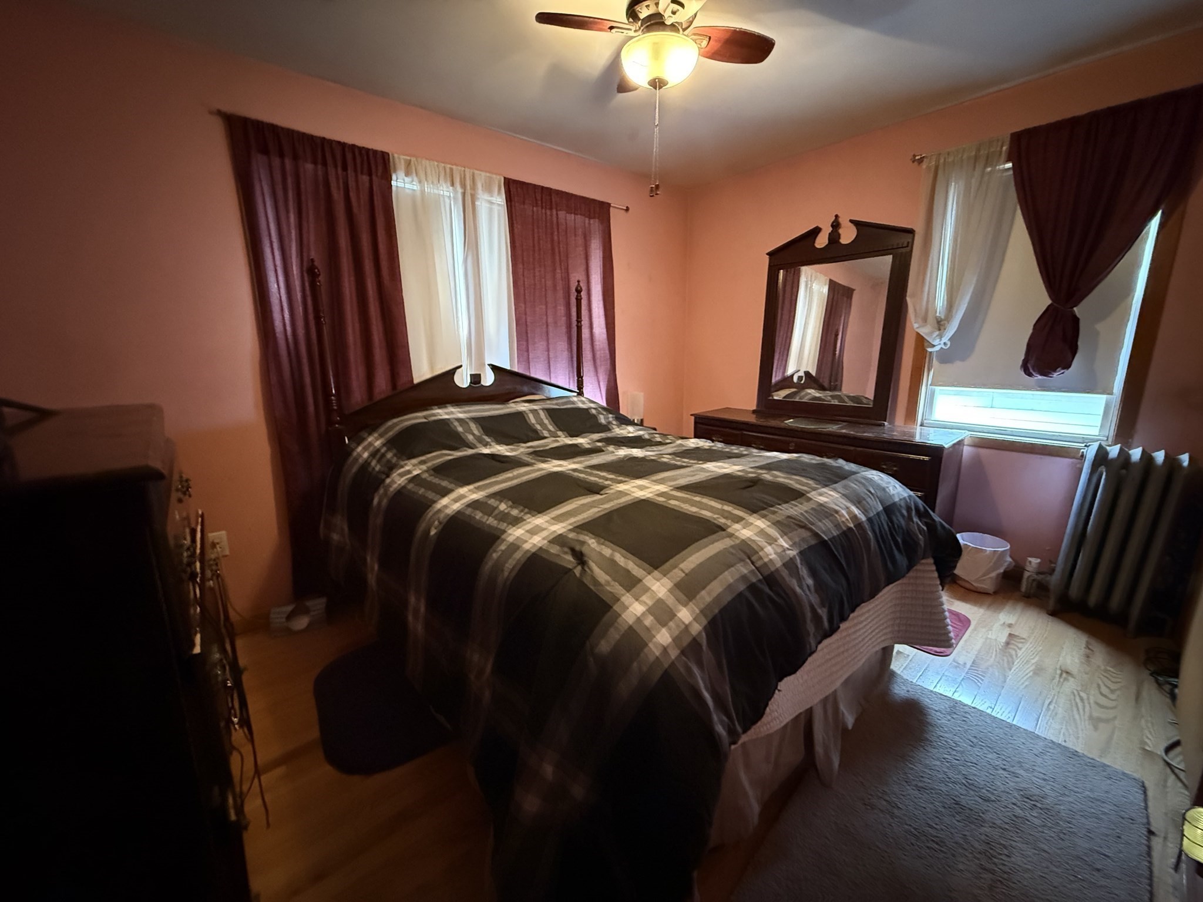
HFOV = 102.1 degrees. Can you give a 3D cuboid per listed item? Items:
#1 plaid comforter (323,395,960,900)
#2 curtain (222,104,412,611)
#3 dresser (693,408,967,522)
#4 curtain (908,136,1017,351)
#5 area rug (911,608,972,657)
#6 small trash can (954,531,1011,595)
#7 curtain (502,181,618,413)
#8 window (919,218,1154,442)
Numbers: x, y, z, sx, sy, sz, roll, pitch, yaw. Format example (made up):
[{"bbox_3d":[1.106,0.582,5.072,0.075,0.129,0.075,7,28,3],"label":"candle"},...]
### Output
[{"bbox_3d":[0.013,0.303,1.965,1.670,0.880,2.030,-11,16,-39],"label":"plaid comforter"},{"bbox_3d":[-1.226,-0.359,2.311,0.655,2.060,0.110,-11,16,-39],"label":"curtain"},{"bbox_3d":[1.315,0.214,3.083,0.510,0.786,1.530,-11,16,-39],"label":"dresser"},{"bbox_3d":[1.815,-1.027,2.506,0.120,1.015,0.405,-11,16,-39],"label":"curtain"},{"bbox_3d":[1.346,0.756,2.397,0.495,0.015,0.745,-11,16,-39],"label":"area rug"},{"bbox_3d":[1.991,0.586,2.568,0.240,0.258,0.240,-11,16,-39],"label":"small trash can"},{"bbox_3d":[-0.209,-0.566,3.162,0.840,2.040,0.110,-11,16,-39],"label":"curtain"},{"bbox_3d":[2.085,-0.714,2.399,0.120,1.330,0.830,-11,16,-39],"label":"window"}]

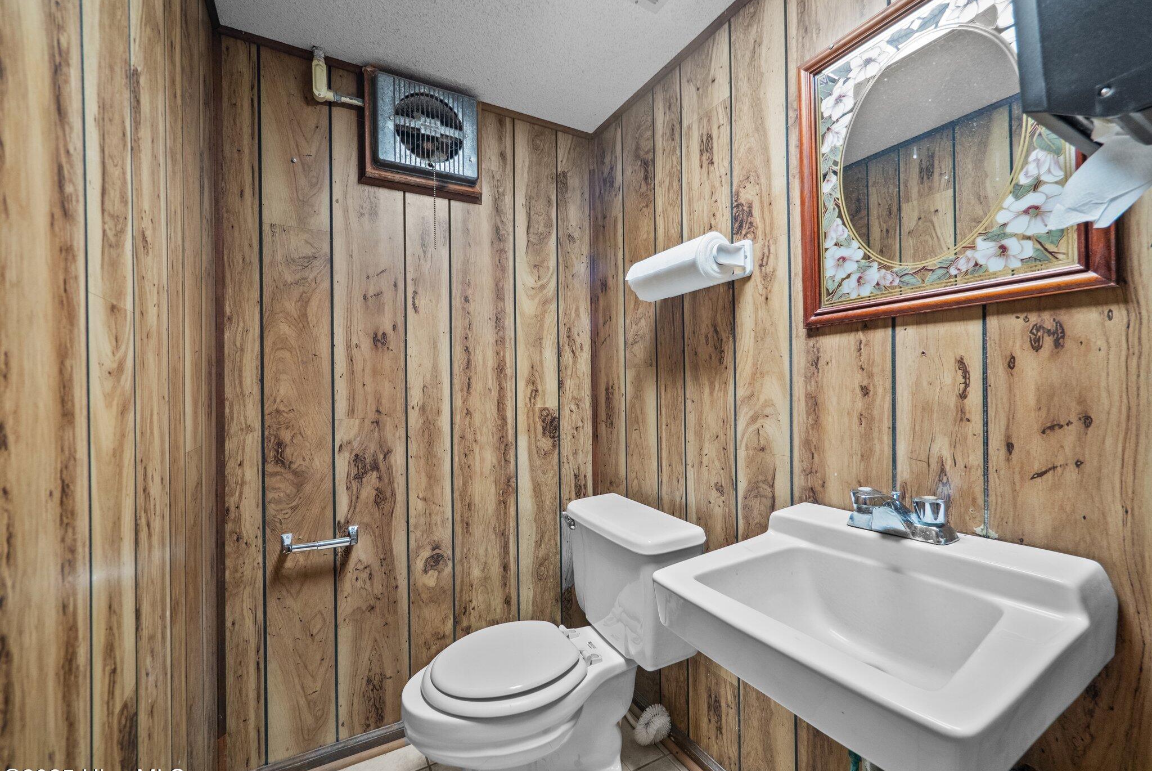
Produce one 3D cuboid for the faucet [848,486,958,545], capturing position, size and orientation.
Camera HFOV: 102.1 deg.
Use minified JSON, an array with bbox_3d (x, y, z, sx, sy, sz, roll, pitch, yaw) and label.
[{"bbox_3d":[0.545,0.214,0.790,0.100,0.071,0.157,0,-1,-29],"label":"faucet"}]

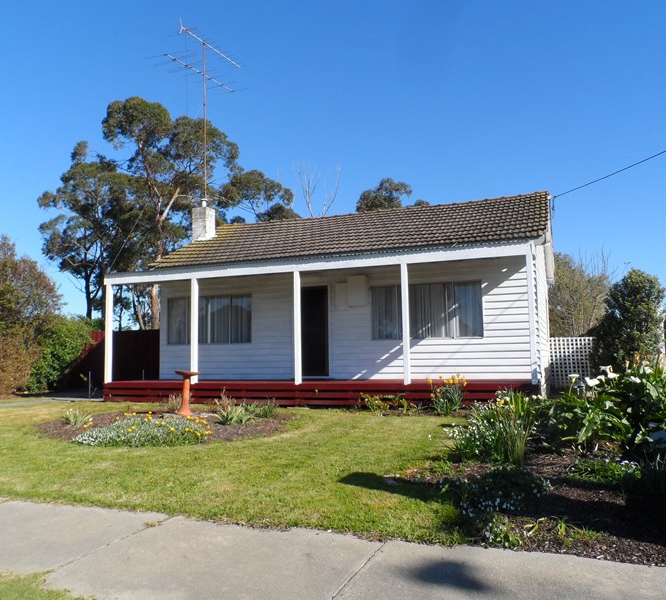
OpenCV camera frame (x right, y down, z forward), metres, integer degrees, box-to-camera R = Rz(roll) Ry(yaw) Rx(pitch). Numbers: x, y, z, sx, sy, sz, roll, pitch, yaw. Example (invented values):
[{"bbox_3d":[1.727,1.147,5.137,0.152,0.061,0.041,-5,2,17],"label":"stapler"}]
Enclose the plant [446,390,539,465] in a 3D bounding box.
[{"bbox_3d":[1.725,1.376,6.000,0.980,0.750,0.800,-3,-6,22],"label":"plant"}]

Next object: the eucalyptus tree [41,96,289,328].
[{"bbox_3d":[-9.361,-3.574,31.000,12.000,15.600,10.000,-3,-6,22],"label":"eucalyptus tree"}]

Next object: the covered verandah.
[{"bbox_3d":[-0.610,0.640,11.795,9.450,3.030,1.900,-3,-6,22],"label":"covered verandah"}]

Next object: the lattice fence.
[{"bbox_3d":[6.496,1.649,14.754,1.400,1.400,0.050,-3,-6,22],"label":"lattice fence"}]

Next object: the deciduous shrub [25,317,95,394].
[{"bbox_3d":[-7.840,1.554,15.900,1.700,2.150,1.650,-3,-6,22],"label":"deciduous shrub"}]

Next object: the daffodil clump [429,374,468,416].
[{"bbox_3d":[1.957,1.580,9.400,0.620,0.630,0.550,-3,-6,22],"label":"daffodil clump"}]

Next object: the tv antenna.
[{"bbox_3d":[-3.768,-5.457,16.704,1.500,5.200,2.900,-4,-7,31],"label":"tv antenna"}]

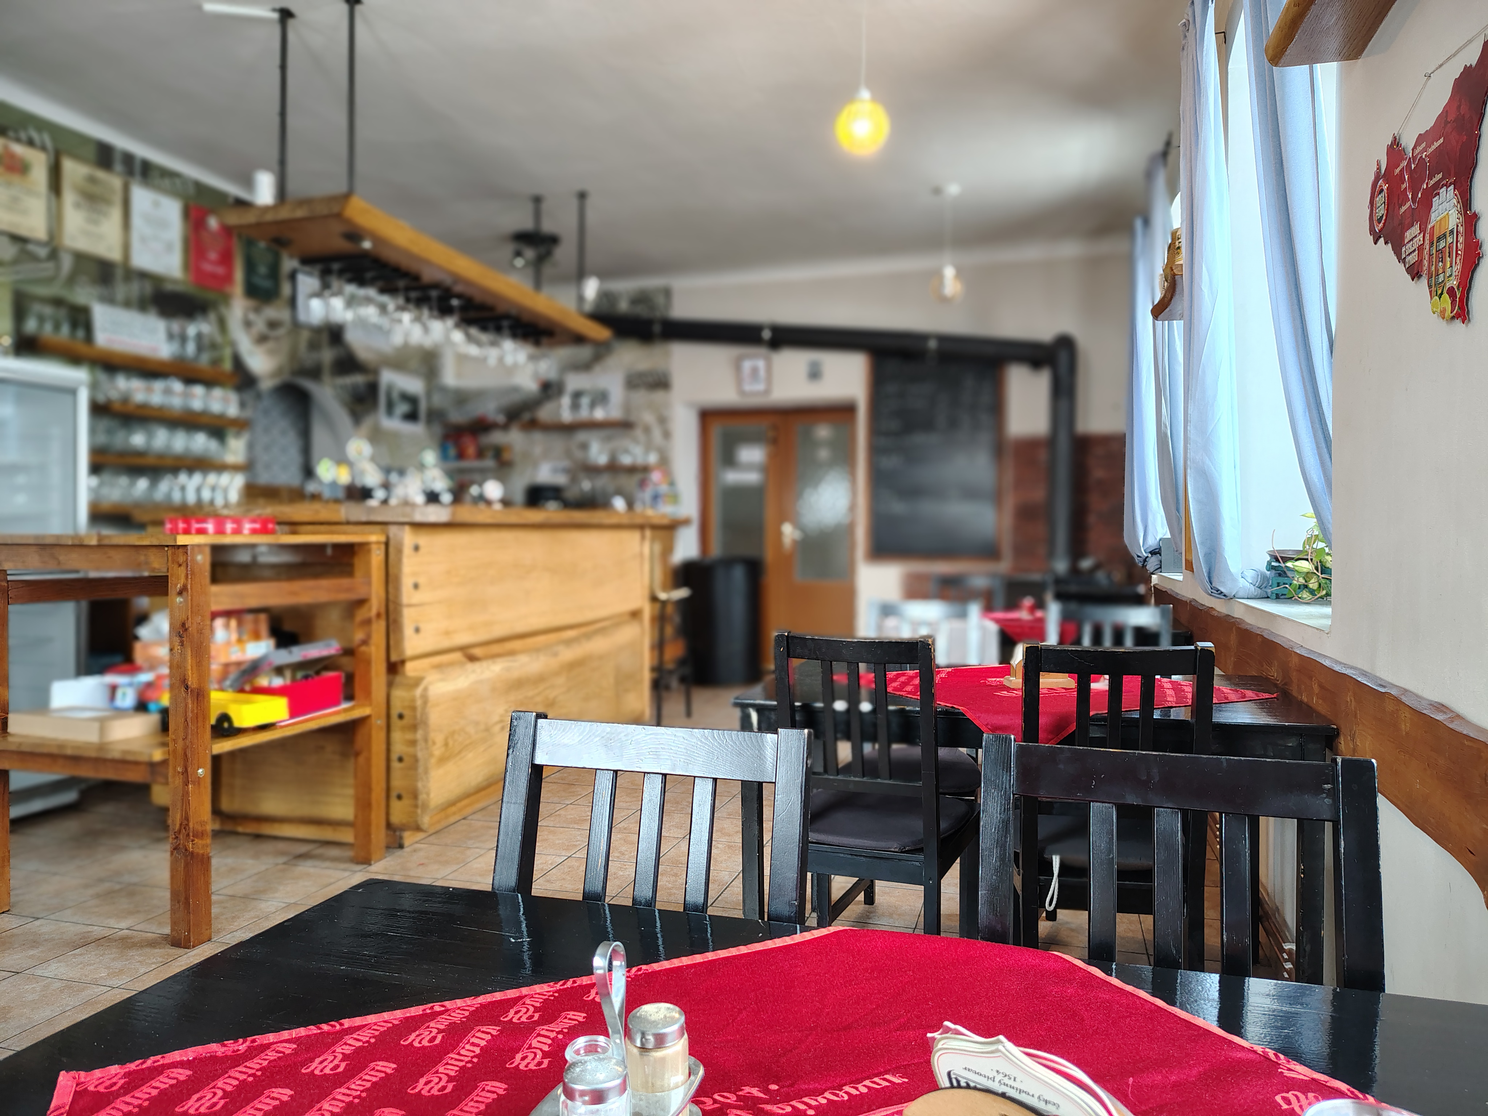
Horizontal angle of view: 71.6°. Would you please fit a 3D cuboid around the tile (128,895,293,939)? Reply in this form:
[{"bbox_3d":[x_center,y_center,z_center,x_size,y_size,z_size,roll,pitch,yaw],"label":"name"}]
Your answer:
[{"bbox_3d":[-1.560,1.053,3.025,0.305,0.010,0.305,0,2,17],"label":"tile"}]

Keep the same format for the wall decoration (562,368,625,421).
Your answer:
[{"bbox_3d":[-1.155,-1.239,7.913,0.510,0.380,0.020,0,2,17],"label":"wall decoration"}]

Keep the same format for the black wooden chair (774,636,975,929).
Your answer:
[{"bbox_3d":[0.308,0.606,2.377,0.420,0.900,0.460,0,2,20],"label":"black wooden chair"}]

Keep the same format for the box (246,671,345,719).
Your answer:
[{"bbox_3d":[-1.492,0.458,3.433,0.161,0.113,0.262,0,2,17],"label":"box"}]

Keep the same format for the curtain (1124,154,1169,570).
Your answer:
[{"bbox_3d":[1.731,-0.732,4.422,0.170,1.630,0.550,0,2,14],"label":"curtain"}]

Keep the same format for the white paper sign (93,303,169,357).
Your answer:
[{"bbox_3d":[-2.922,-1.075,4.915,0.020,0.200,0.410,-7,-1,17],"label":"white paper sign"}]

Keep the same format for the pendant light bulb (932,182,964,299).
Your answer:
[{"bbox_3d":[1.174,-1.808,5.921,0.165,0.655,0.165,0,2,17],"label":"pendant light bulb"}]

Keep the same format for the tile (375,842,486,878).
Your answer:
[{"bbox_3d":[-1.095,1.044,3.553,0.306,0.010,0.306,0,2,17],"label":"tile"}]

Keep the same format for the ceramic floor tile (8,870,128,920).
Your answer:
[{"bbox_3d":[-2.121,1.036,3.155,0.300,0.010,0.300,0,1,16],"label":"ceramic floor tile"}]

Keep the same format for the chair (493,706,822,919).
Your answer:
[{"bbox_3d":[-0.171,0.639,0.968,0.420,0.900,0.490,0,2,19],"label":"chair"}]

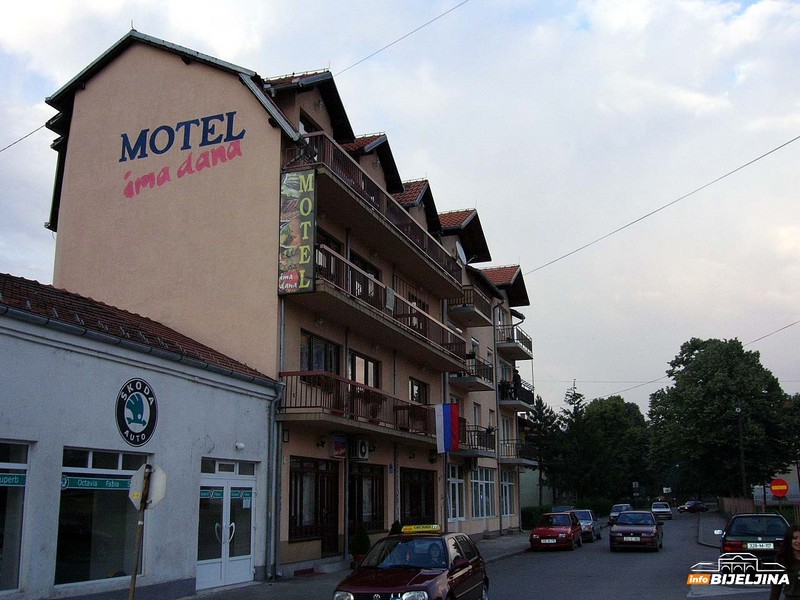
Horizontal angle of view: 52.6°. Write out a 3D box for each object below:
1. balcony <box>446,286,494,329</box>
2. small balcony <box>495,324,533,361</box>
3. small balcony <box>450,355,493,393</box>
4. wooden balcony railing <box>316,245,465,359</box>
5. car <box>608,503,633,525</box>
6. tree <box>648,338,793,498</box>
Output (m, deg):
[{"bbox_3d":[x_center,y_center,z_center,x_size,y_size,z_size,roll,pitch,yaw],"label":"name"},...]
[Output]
[{"bbox_3d":[3.083,0.350,35.490,1.238,1.077,3.213,-5,-15,19],"label":"balcony"},{"bbox_3d":[6.462,2.452,45.096,1.087,1.068,4.536,-5,-15,19],"label":"small balcony"},{"bbox_3d":[3.442,3.508,38.162,1.180,1.100,3.400,-6,-15,19],"label":"small balcony"},{"bbox_3d":[-0.219,0.746,28.187,1.320,1.030,14.150,-6,-15,19],"label":"wooden balcony railing"},{"bbox_3d":[14.953,14.400,54.364,1.670,1.410,4.250,-5,-15,19],"label":"car"},{"bbox_3d":[27.021,10.994,69.450,11.800,15.000,11.800,-6,-15,19],"label":"tree"}]

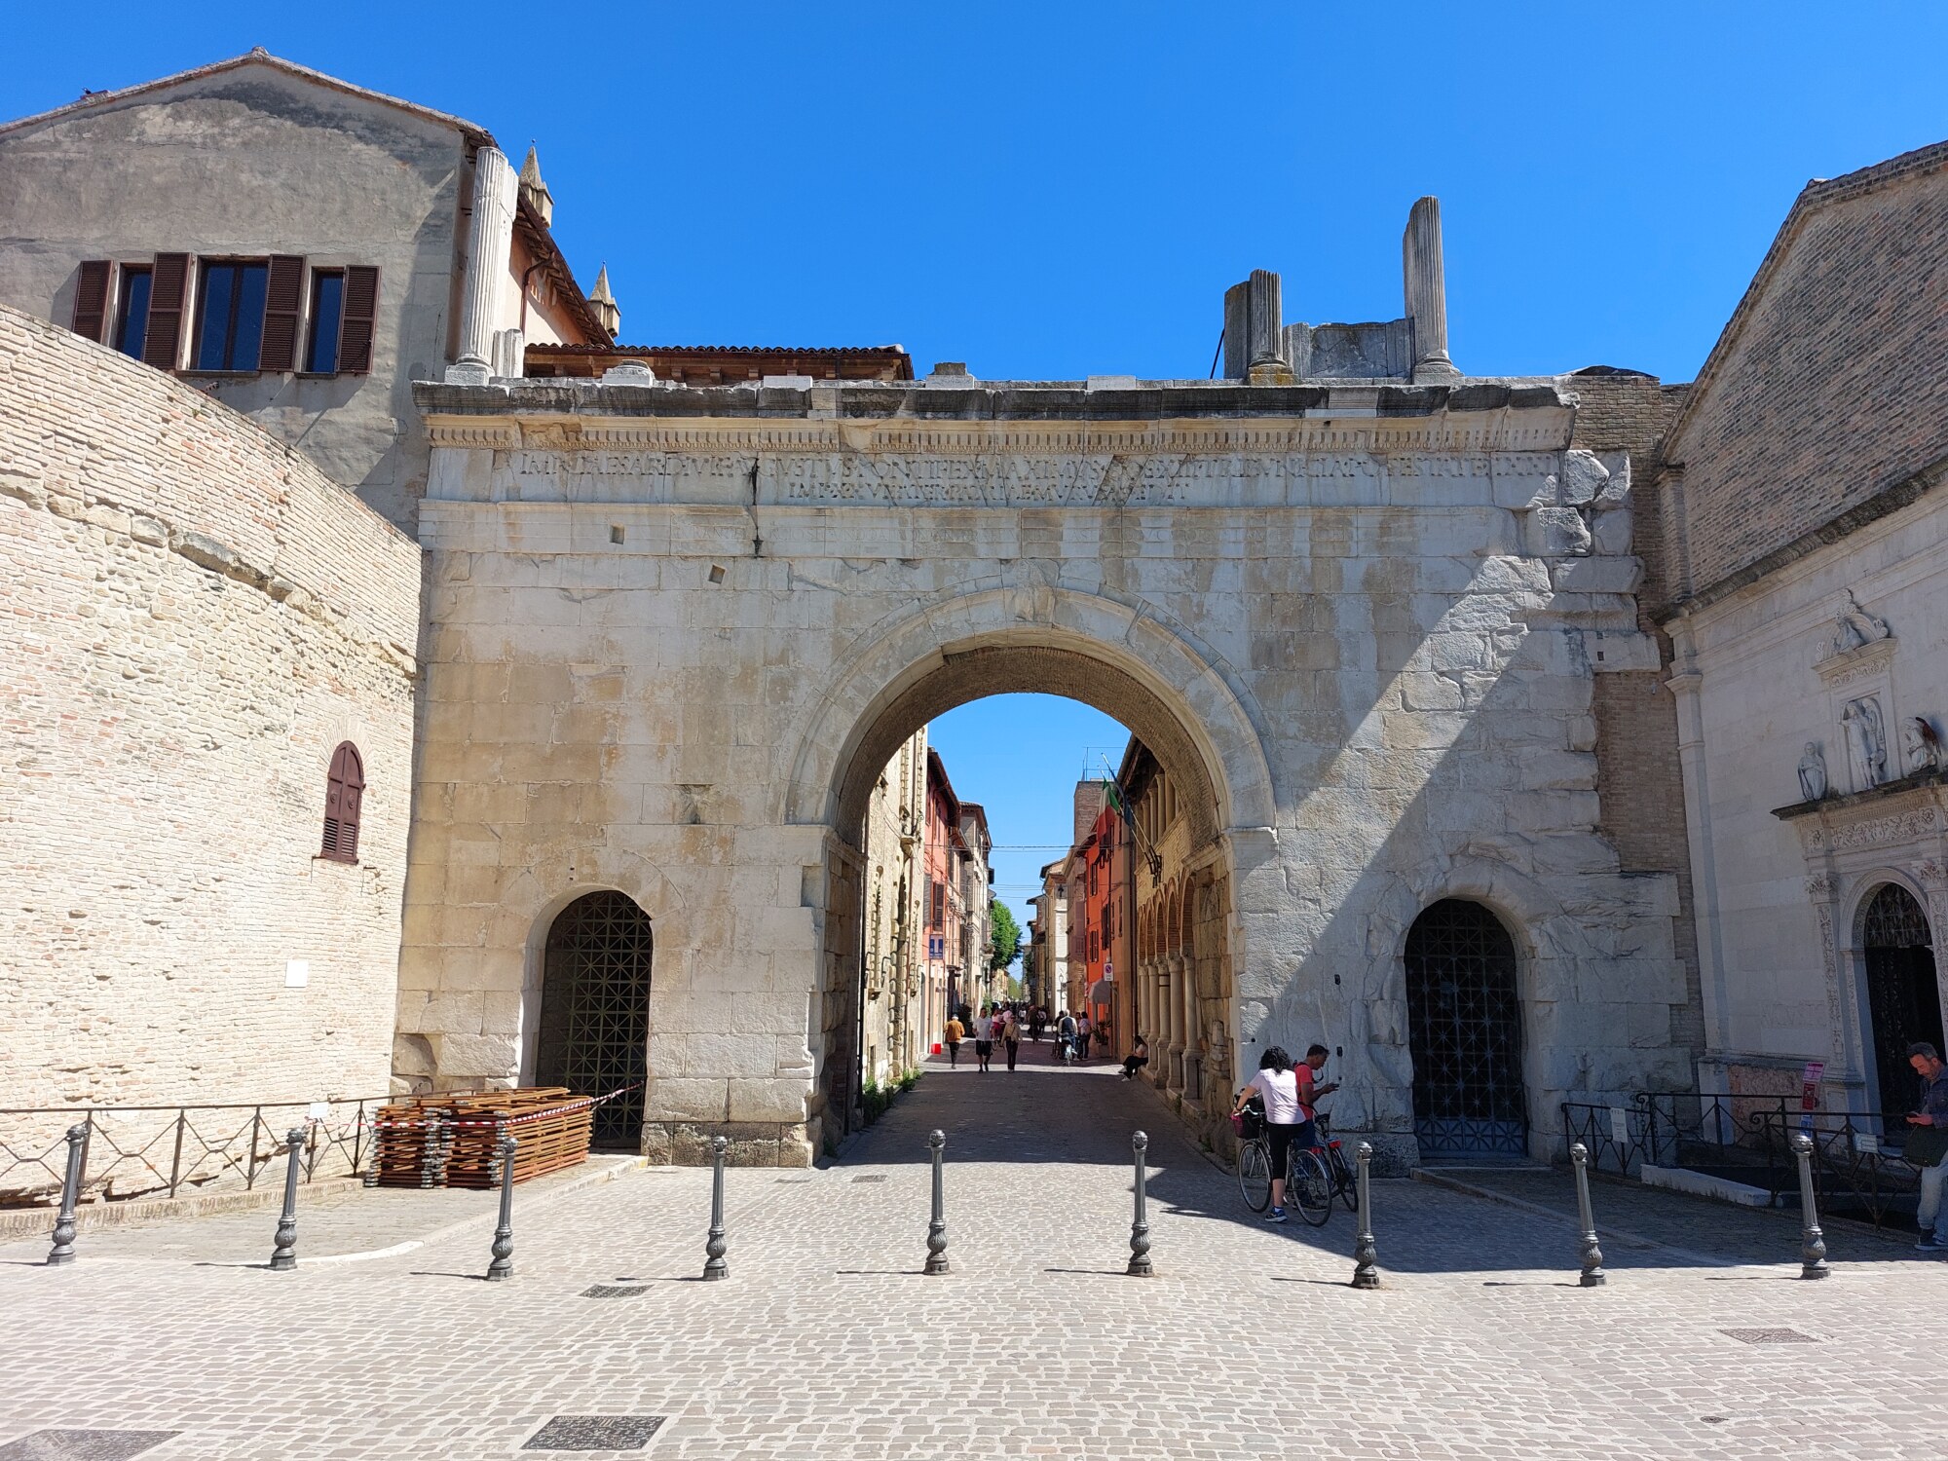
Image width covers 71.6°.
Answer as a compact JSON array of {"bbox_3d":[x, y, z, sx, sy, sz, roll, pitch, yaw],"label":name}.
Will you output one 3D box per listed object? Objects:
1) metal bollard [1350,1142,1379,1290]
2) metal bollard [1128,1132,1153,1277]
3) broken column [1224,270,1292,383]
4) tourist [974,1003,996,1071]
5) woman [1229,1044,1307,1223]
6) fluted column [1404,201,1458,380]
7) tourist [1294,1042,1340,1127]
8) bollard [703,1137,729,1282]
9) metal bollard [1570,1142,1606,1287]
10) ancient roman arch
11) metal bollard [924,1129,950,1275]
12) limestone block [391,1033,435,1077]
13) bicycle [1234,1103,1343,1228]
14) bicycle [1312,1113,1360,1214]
[{"bbox_3d":[2.878,3.579,9.998,0.190,1.015,0.190,0,-11,2],"label":"metal bollard"},{"bbox_3d":[1.196,3.401,9.744,0.180,1.000,0.180,1,-11,0],"label":"metal bollard"},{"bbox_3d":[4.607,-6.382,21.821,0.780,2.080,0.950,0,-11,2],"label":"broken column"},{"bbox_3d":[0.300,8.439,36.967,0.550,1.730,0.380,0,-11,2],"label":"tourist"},{"bbox_3d":[2.857,3.856,13.035,0.540,1.610,0.700,3,-11,-14],"label":"woman"},{"bbox_3d":[5.986,-5.719,17.901,0.700,2.662,0.720,0,-11,2],"label":"fluted column"},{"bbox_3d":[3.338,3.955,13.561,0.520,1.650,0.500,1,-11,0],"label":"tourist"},{"bbox_3d":[-1.895,3.536,10.048,0.190,1.015,0.190,0,-11,2],"label":"bollard"},{"bbox_3d":[4.540,3.580,10.021,0.180,1.000,0.180,1,-11,0],"label":"metal bollard"},{"bbox_3d":[0.962,0.723,22.268,18.900,12.000,4.800,0,-11,2],"label":"ancient roman arch"},{"bbox_3d":[-0.268,3.531,10.148,0.190,1.015,0.190,0,-11,2],"label":"metal bollard"},{"bbox_3d":[-8.182,4.795,19.916,0.720,0.600,0.550,0,-11,2],"label":"limestone block"},{"bbox_3d":[2.972,4.148,13.021,0.600,1.080,1.750,-1,-10,-17],"label":"bicycle"},{"bbox_3d":[3.670,4.379,14.061,0.600,1.050,1.750,-7,-10,-6],"label":"bicycle"}]

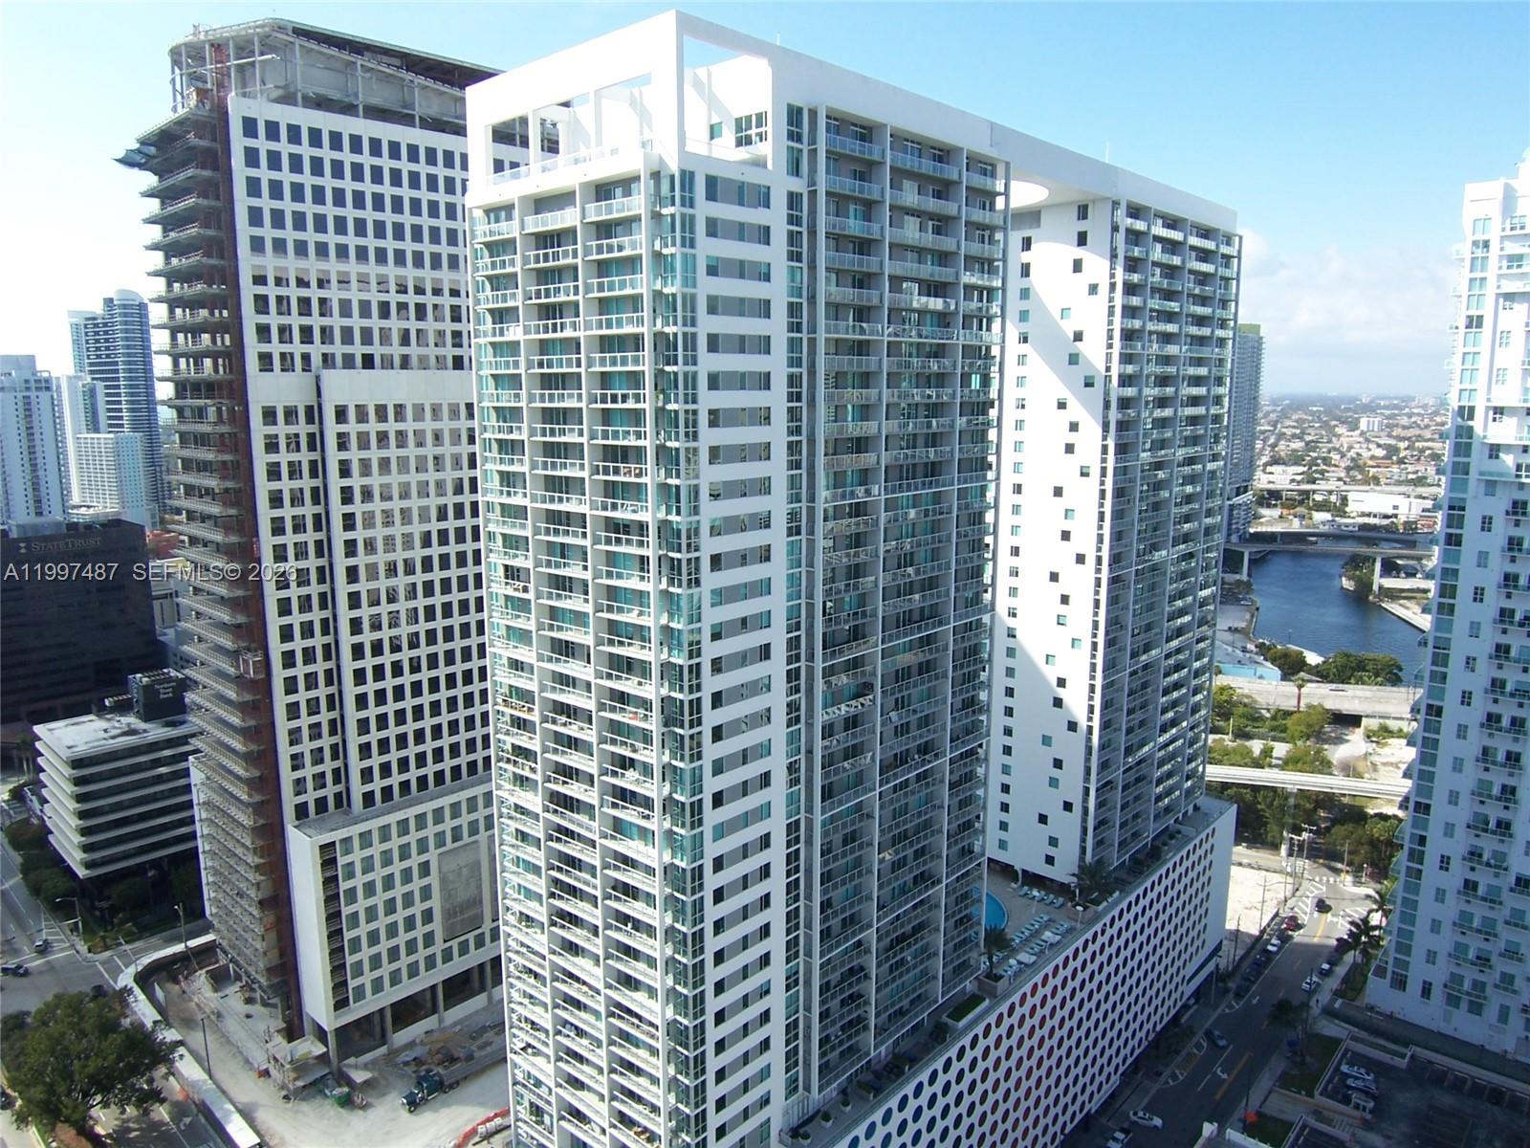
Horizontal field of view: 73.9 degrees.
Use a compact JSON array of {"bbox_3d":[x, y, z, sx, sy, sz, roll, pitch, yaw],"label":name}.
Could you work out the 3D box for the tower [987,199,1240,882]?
[{"bbox_3d":[48.626,-7.106,160.042,28.500,96.700,47.500,9,14,42],"label":"tower"}]

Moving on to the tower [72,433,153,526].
[{"bbox_3d":[-483.029,-65.470,752.605,49.000,75.000,18.500,6,12,30],"label":"tower"}]

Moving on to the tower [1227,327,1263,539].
[{"bbox_3d":[313.672,-91.808,683.088,28.000,145.000,28.000,7,12,34],"label":"tower"}]

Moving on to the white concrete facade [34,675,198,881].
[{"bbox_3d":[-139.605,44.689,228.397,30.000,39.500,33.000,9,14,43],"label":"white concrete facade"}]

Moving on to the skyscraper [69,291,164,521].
[{"bbox_3d":[-539.283,-141.362,854.740,58.000,189.000,40.000,8,13,38],"label":"skyscraper"}]

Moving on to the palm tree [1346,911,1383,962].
[{"bbox_3d":[107.995,66.354,182.589,7.120,10.980,7.120,9,14,42],"label":"palm tree"}]

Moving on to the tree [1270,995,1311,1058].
[{"bbox_3d":[82.673,71.245,158.790,6.570,9.910,6.570,9,14,42],"label":"tree"}]

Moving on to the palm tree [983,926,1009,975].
[{"bbox_3d":[27.274,45.068,120.956,3.570,6.250,3.570,0,10,0],"label":"palm tree"}]

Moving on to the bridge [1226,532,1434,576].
[{"bbox_3d":[315.884,-7.382,574.186,125.000,18.000,12.000,3,11,17],"label":"bridge"}]

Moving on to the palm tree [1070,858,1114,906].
[{"bbox_3d":[44.876,42.060,139.054,6.080,6.080,6.080,9,14,42],"label":"palm tree"}]

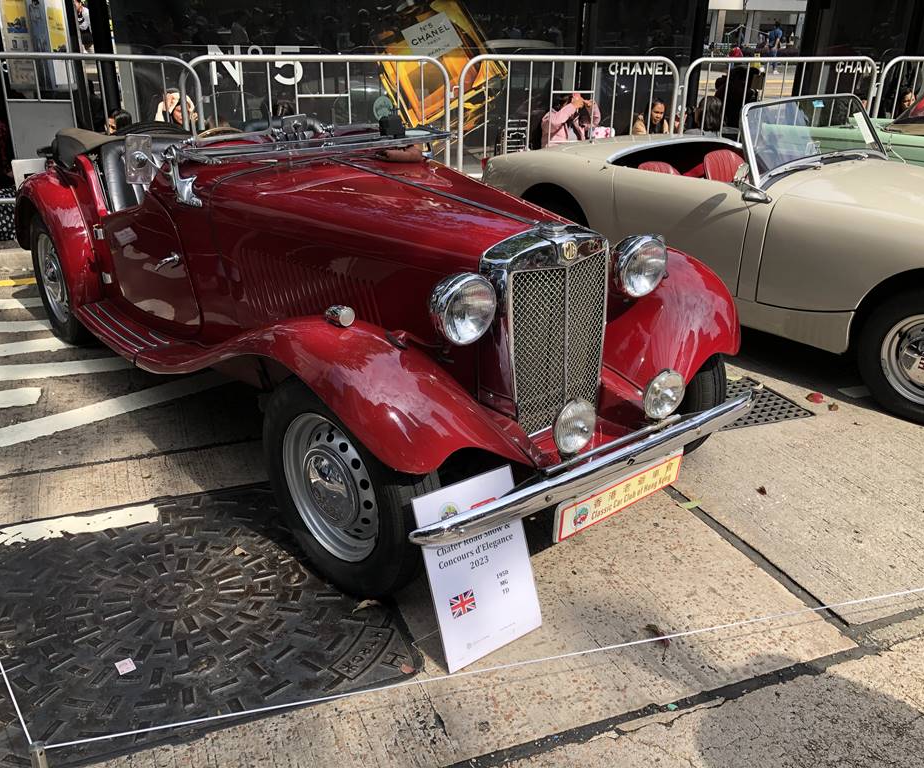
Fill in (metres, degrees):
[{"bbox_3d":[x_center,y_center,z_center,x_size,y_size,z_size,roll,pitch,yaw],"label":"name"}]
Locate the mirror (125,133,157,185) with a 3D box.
[{"bbox_3d":[-1.053,-0.729,2.688,0.085,0.160,0.045,-6,24,-30],"label":"mirror"}]

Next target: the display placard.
[{"bbox_3d":[0.042,0.452,2.063,0.300,0.430,0.020,-15,6,-35],"label":"display placard"}]

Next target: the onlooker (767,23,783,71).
[{"bbox_3d":[10.718,-11.595,28.500,0.520,1.680,0.450,-2,23,-9],"label":"onlooker"}]

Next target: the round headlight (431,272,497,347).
[{"bbox_3d":[-0.014,-0.200,2.060,0.182,0.182,0.160,-16,29,-36],"label":"round headlight"}]

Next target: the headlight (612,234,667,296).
[{"bbox_3d":[0.516,-0.359,2.499,0.190,0.192,0.135,-15,29,-34],"label":"headlight"}]

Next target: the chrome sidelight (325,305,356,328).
[{"bbox_3d":[-0.308,-0.176,2.082,0.053,0.056,0.082,-17,30,-35],"label":"chrome sidelight"}]

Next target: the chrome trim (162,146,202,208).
[{"bbox_3d":[-0.900,-0.676,2.716,0.090,0.200,0.200,-16,29,-36],"label":"chrome trim"}]

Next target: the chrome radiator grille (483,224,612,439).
[{"bbox_3d":[0.244,-0.155,2.307,0.385,0.575,0.145,-17,26,-35],"label":"chrome radiator grille"}]

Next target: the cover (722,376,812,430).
[{"bbox_3d":[1.141,0.089,3.533,0.530,0.030,0.441,-7,24,-19],"label":"cover"}]

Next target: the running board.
[{"bbox_3d":[-1.394,-0.222,3.431,0.220,0.068,0.650,-17,30,-36],"label":"running board"}]

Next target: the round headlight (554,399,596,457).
[{"bbox_3d":[0.268,0.104,2.068,0.148,0.152,0.085,-16,29,-36],"label":"round headlight"}]

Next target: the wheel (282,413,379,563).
[{"bbox_3d":[-0.309,0.257,2.171,0.130,0.411,0.411,-20,31,-41],"label":"wheel"}]

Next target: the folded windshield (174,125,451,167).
[{"bbox_3d":[-0.463,-0.863,2.959,1.030,0.055,0.330,-18,30,-36],"label":"folded windshield"}]

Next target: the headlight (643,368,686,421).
[{"bbox_3d":[0.552,0.016,2.340,0.150,0.150,0.090,-15,29,-34],"label":"headlight"}]

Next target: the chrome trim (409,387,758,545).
[{"bbox_3d":[0.427,0.200,2.265,1.375,0.080,0.105,-17,30,-36],"label":"chrome trim"}]

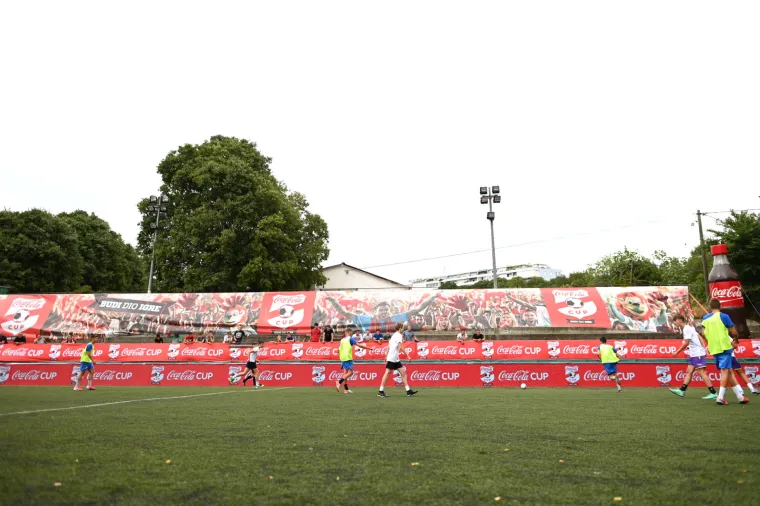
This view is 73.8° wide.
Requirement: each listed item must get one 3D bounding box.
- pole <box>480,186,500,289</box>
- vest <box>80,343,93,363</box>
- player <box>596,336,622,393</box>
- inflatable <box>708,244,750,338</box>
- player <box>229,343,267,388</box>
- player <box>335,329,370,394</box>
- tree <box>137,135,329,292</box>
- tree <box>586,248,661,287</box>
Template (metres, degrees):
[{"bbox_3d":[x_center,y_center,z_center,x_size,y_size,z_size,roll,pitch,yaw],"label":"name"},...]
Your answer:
[{"bbox_3d":[7.420,0.443,32.784,1.350,10.100,0.700,-2,-13,8],"label":"pole"},{"bbox_3d":[-8.900,3.052,15.412,0.340,0.600,0.420,3,-14,-11],"label":"vest"},{"bbox_3d":[6.450,3.119,14.265,0.620,1.540,0.650,5,-14,-20],"label":"player"},{"bbox_3d":[17.600,2.079,25.818,1.750,5.000,1.750,-7,-15,26],"label":"inflatable"},{"bbox_3d":[-4.720,3.967,17.970,1.120,1.600,0.550,0,-13,0],"label":"player"},{"bbox_3d":[-0.780,2.896,13.650,0.720,1.690,0.680,13,-18,-43],"label":"player"},{"bbox_3d":[-12.600,-1.711,42.545,15.600,18.000,15.000,3,-14,-11],"label":"tree"},{"bbox_3d":[19.400,2.729,40.464,6.000,6.400,5.500,-5,-14,21],"label":"tree"}]

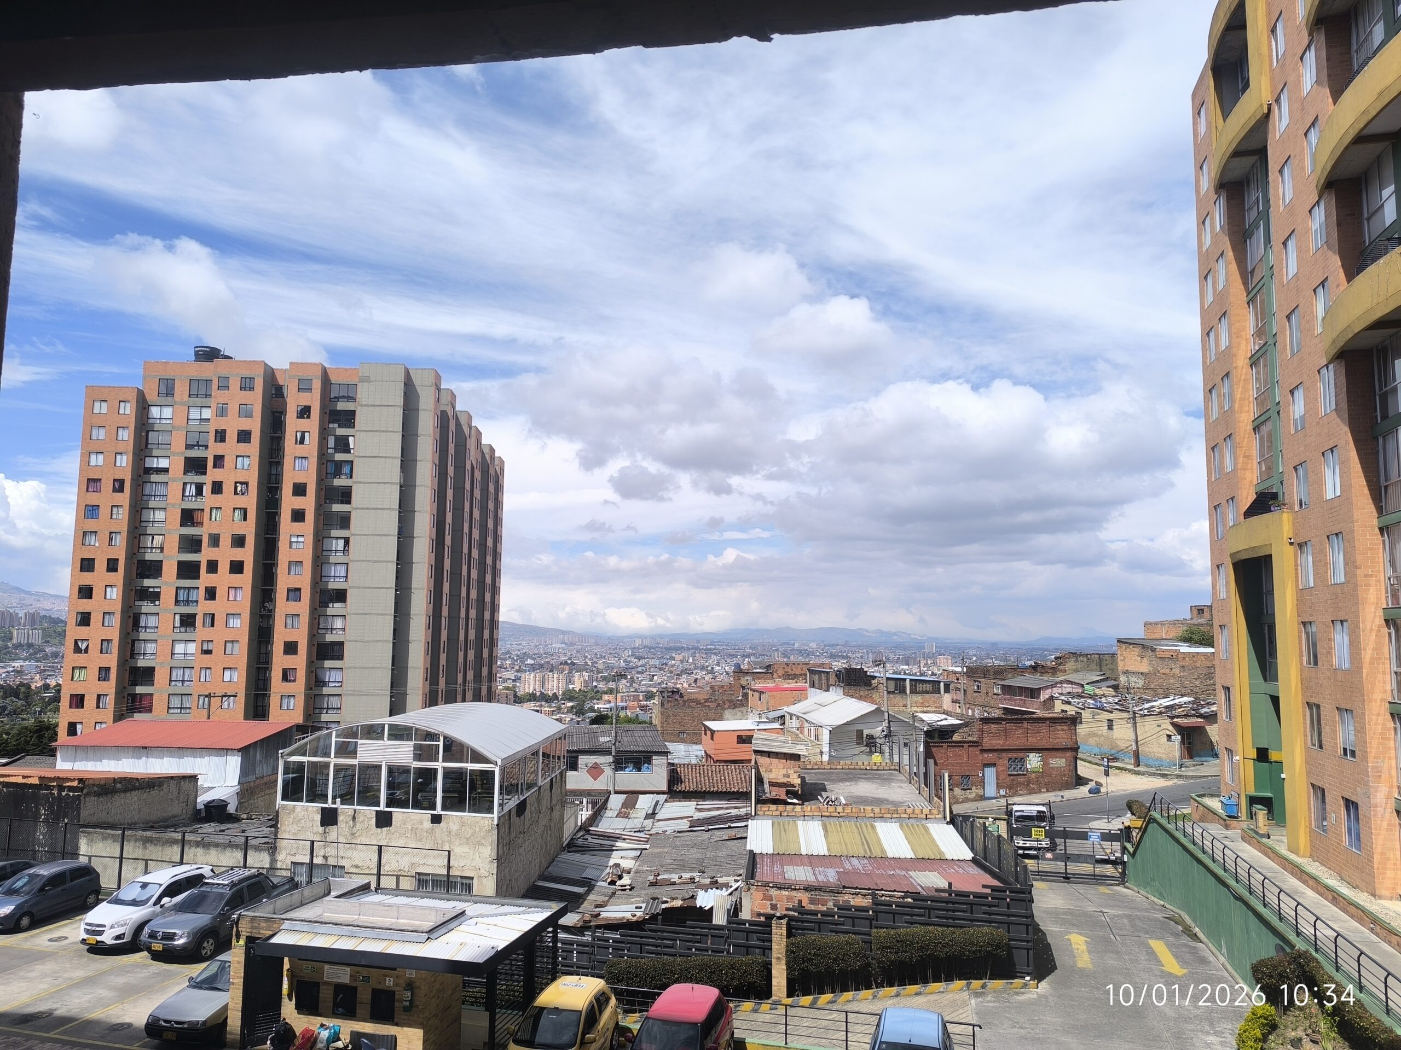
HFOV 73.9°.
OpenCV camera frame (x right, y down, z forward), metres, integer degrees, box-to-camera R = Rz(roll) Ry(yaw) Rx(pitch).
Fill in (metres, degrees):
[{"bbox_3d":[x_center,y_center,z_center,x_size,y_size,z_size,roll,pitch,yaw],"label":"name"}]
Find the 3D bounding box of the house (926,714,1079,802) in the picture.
[{"bbox_3d":[18.171,14.974,61.877,10.700,5.300,7.000,2,-7,-14],"label":"house"}]

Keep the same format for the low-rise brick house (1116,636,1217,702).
[{"bbox_3d":[43.893,13.630,86.060,9.500,6.400,8.000,-2,-7,25],"label":"low-rise brick house"}]

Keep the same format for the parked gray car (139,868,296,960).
[{"bbox_3d":[-14.463,11.667,28.188,1.840,1.690,4.700,-1,-7,15],"label":"parked gray car"}]

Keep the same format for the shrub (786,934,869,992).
[{"bbox_3d":[3.321,11.478,24.277,2.100,1.400,0.850,-1,-6,10],"label":"shrub"}]

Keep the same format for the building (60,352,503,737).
[{"bbox_3d":[-42.777,5.287,109.332,31.300,38.000,48.900,1,-6,-4],"label":"building"}]

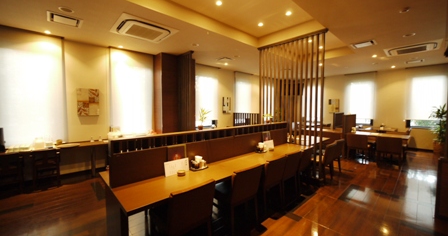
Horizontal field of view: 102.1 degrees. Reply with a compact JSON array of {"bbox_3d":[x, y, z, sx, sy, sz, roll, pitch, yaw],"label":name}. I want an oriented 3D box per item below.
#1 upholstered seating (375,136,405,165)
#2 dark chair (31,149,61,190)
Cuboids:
[{"bbox_3d":[4.195,0.885,4.579,0.528,0.792,0.477,-3,4,-43],"label":"upholstered seating"},{"bbox_3d":[-3.482,0.985,3.561,0.406,0.700,0.447,-3,4,-43],"label":"dark chair"}]

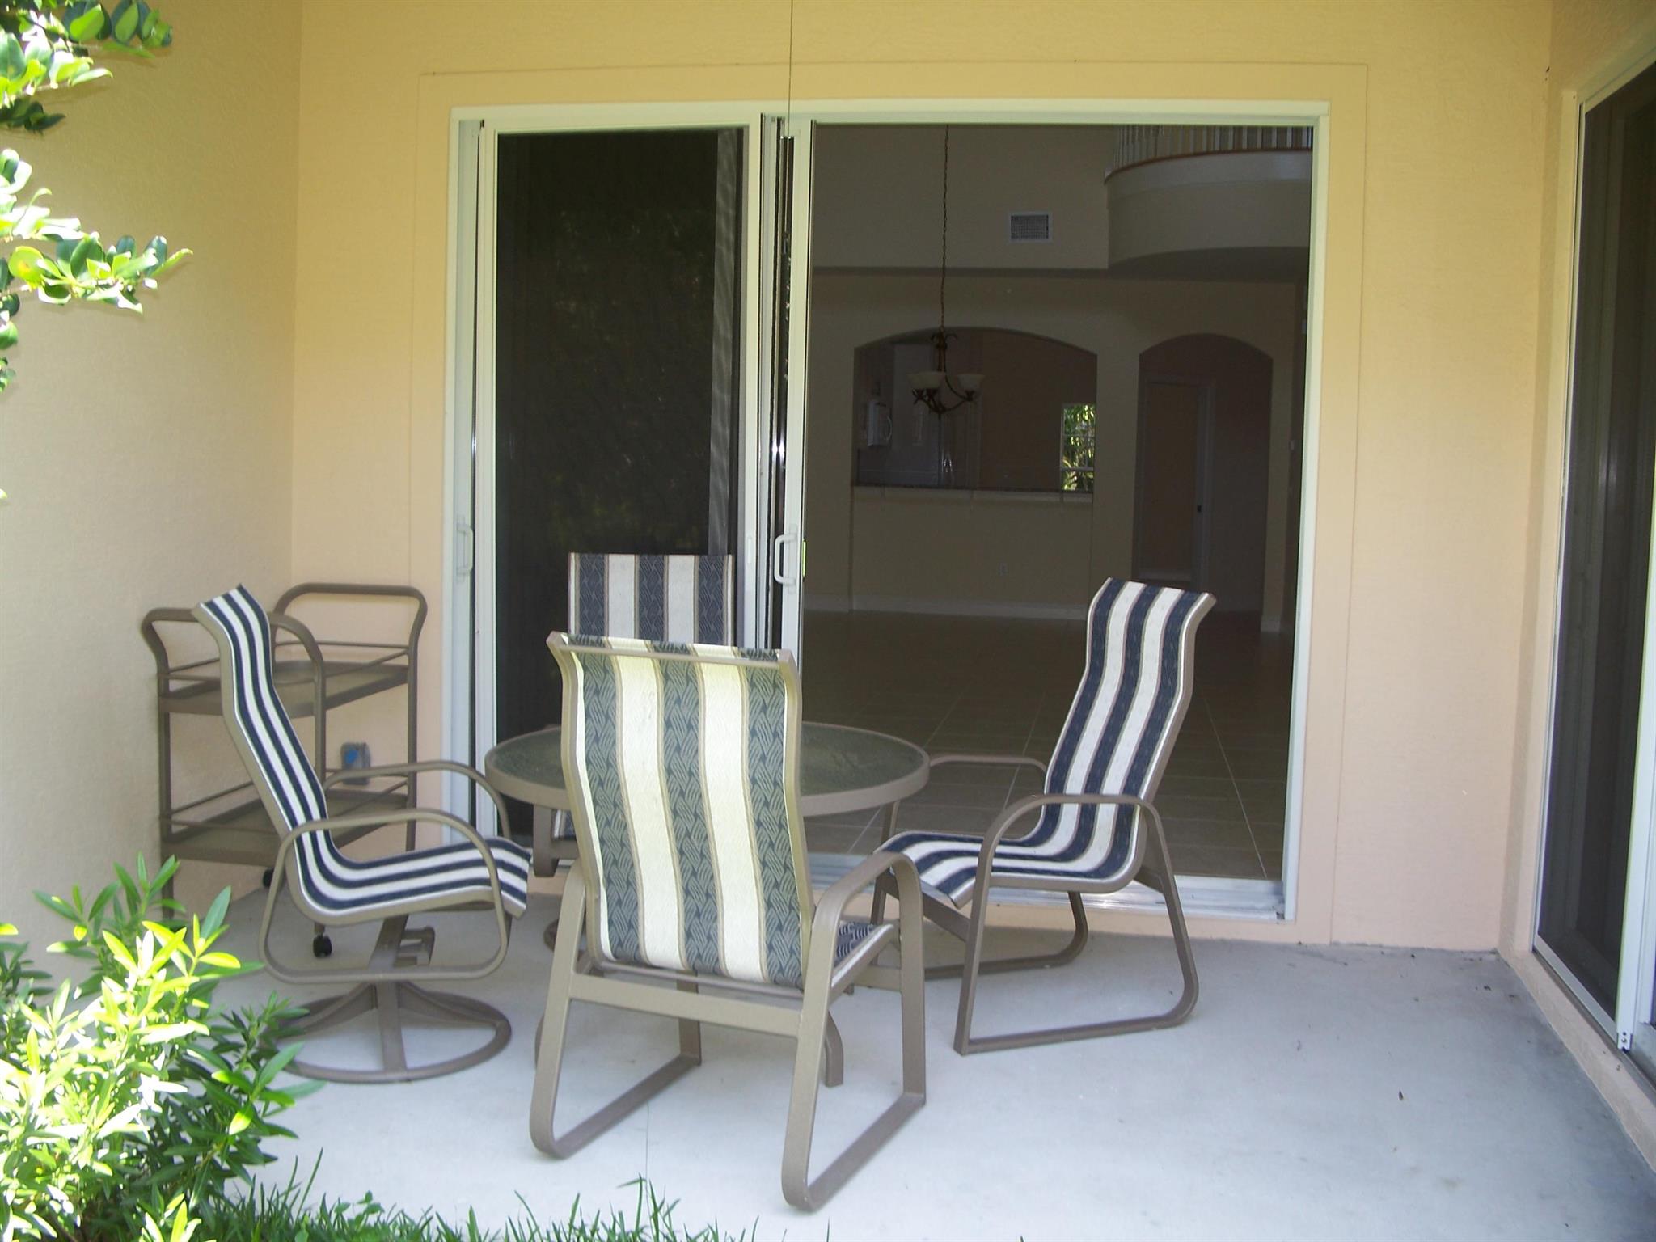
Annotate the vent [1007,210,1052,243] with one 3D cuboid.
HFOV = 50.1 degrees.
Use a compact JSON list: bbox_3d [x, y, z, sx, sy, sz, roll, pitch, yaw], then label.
[{"bbox_3d":[1.647,-3.205,14.401,0.350,0.250,0.030,2,5,9],"label":"vent"}]

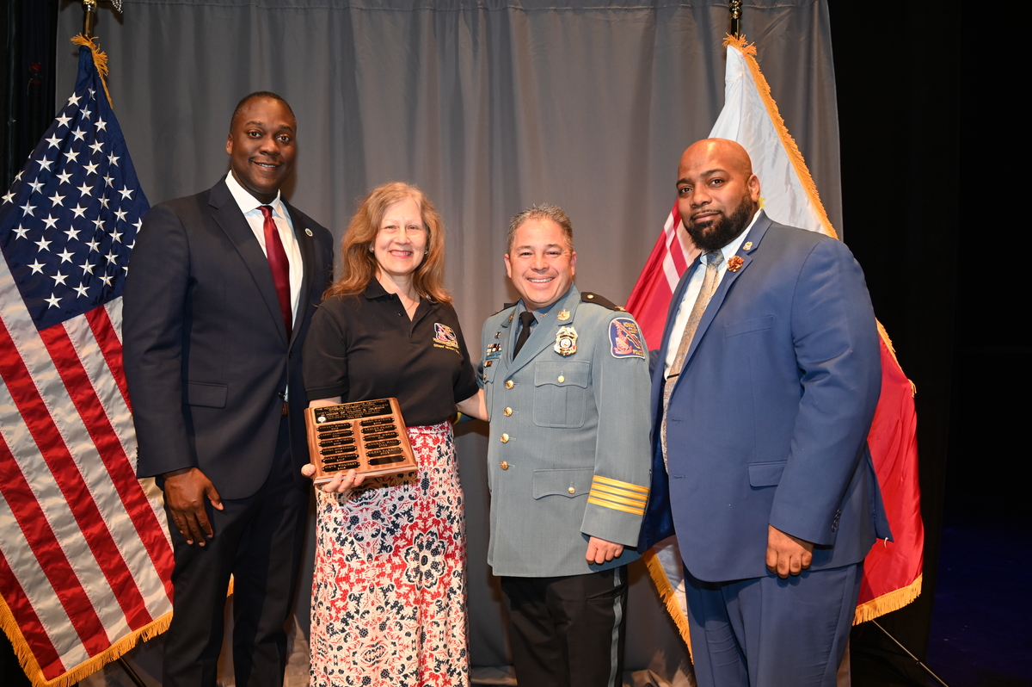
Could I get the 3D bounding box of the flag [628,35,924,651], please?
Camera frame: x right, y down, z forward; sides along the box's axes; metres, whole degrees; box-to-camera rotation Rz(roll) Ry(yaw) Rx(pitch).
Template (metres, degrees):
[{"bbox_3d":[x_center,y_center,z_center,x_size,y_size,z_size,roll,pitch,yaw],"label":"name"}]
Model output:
[{"bbox_3d":[0.770,0.020,2.380,0.880,1.860,0.280,0,1,6],"label":"flag"}]

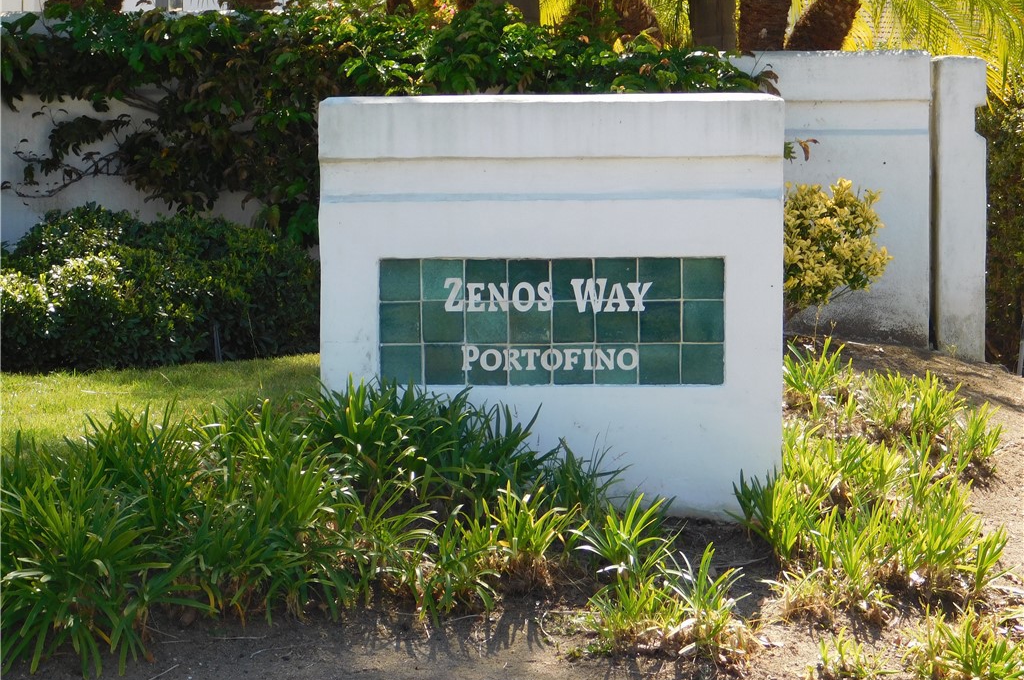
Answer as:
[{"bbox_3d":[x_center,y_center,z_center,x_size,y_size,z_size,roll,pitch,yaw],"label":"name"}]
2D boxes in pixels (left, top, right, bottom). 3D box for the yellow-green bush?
[{"bbox_3d":[1.209,-0.349,21.300,0.784,0.669,0.750,0,5,0],"label":"yellow-green bush"}]

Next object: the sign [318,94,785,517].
[{"bbox_3d":[0.145,-0.136,18.520,1.677,1.527,0.650,0,5,0],"label":"sign"}]

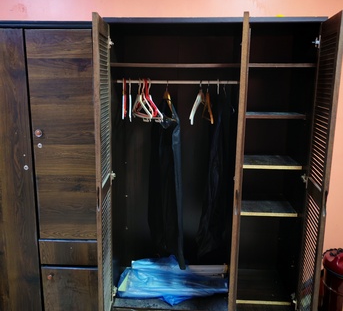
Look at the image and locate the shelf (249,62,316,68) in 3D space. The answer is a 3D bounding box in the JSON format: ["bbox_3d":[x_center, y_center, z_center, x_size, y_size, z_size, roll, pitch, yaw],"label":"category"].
[{"bbox_3d":[0.620,-0.534,2.182,0.370,0.023,0.480,1,11,2],"label":"shelf"}]

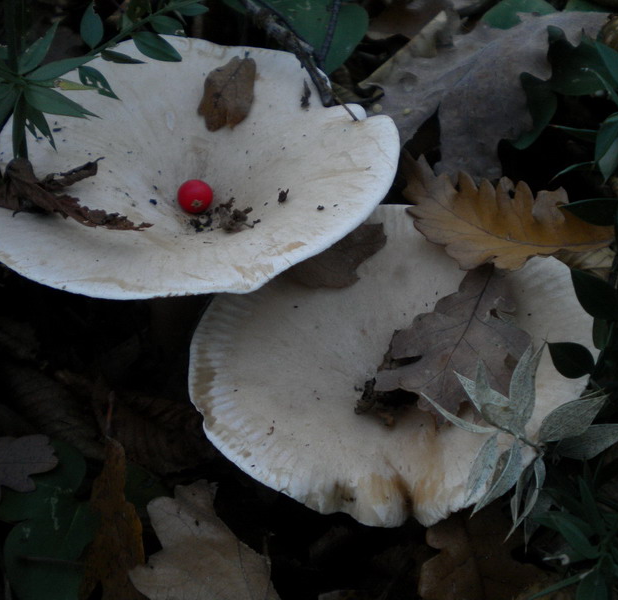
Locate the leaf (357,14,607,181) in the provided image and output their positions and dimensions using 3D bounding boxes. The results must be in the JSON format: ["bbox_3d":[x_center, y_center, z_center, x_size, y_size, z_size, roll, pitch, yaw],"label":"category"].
[{"bbox_3d":[0.101,-0.117,0.417,0.140,0.032,0.102,-26,61,-12],"label":"leaf"}]

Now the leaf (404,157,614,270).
[{"bbox_3d":[0.079,-0.034,0.338,0.094,0.020,0.056,22,56,12],"label":"leaf"}]

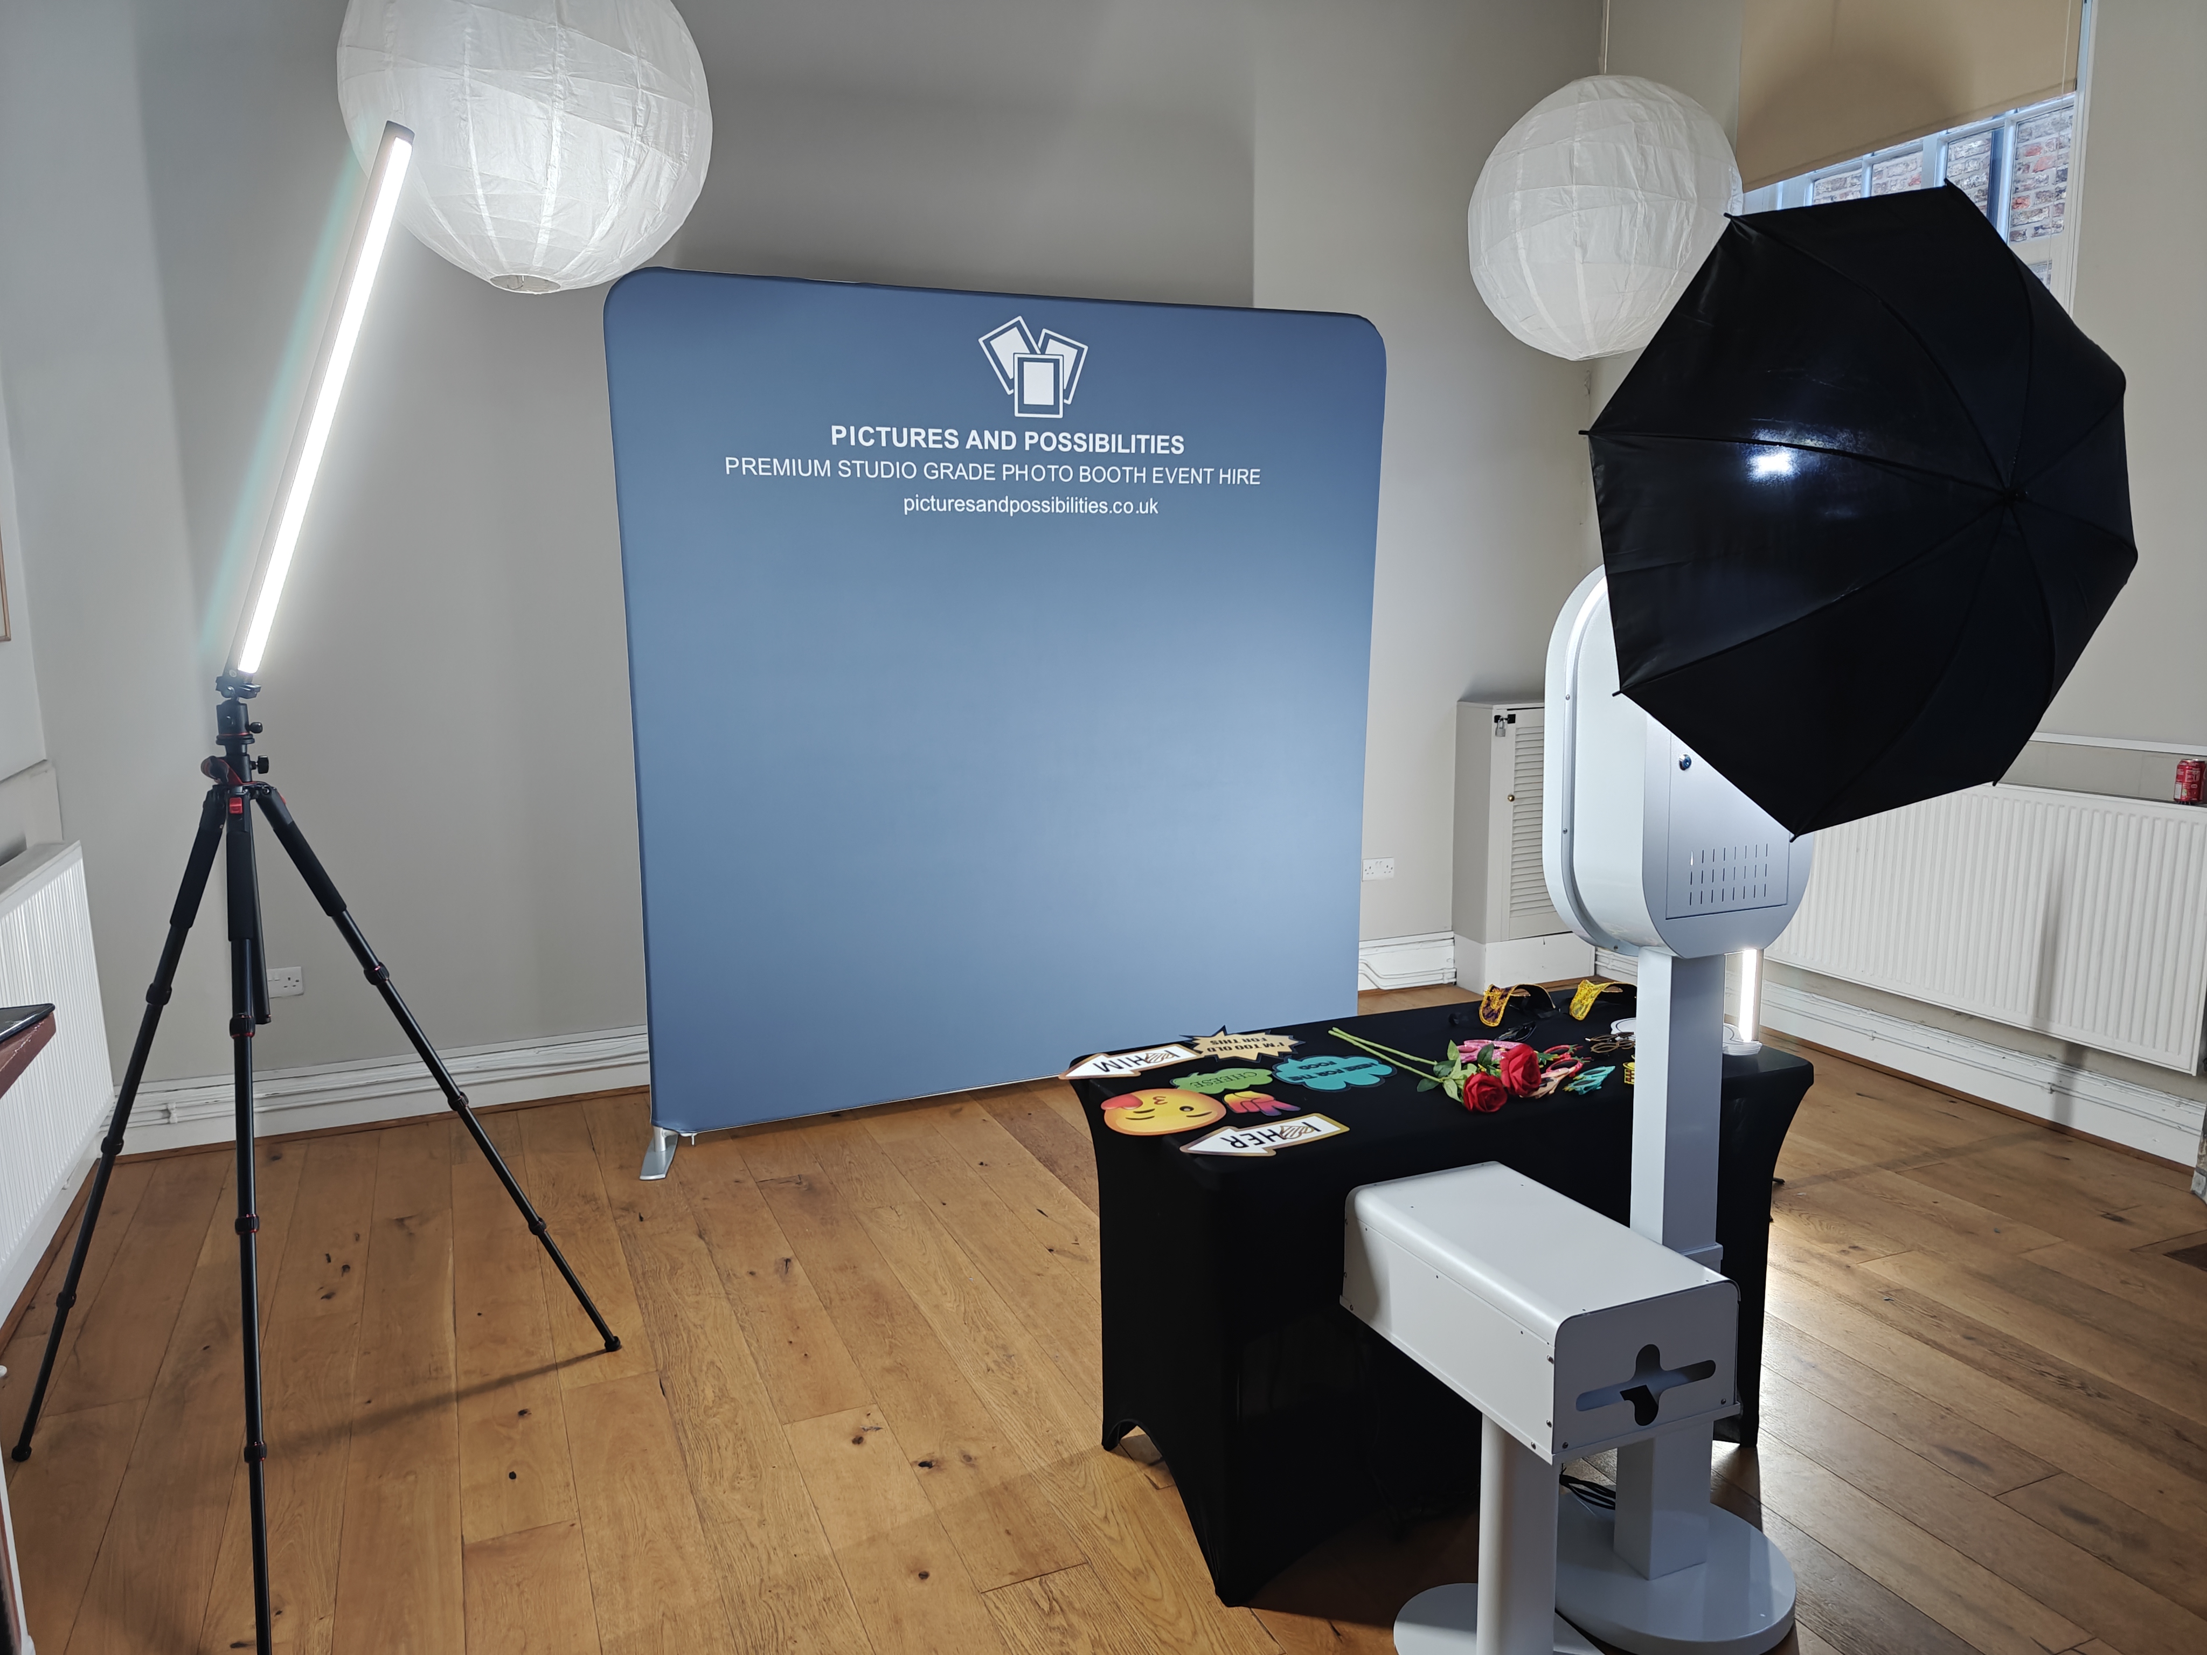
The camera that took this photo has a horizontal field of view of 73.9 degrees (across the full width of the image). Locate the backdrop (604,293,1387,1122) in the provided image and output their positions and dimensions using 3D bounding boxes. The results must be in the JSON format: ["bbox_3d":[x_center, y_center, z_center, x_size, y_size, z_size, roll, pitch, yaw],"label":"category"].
[{"bbox_3d":[-0.211,-0.396,4.636,2.447,2.471,0.060,-4,9,-22],"label":"backdrop"}]

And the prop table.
[{"bbox_3d":[0.590,0.784,2.681,1.206,0.744,0.621,-4,9,-22],"label":"prop table"}]

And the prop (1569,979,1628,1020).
[{"bbox_3d":[0.991,0.334,2.924,0.170,0.061,0.070,-6,10,-29],"label":"prop"}]

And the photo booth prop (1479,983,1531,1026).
[{"bbox_3d":[0.818,0.341,2.891,0.165,0.062,0.068,-6,10,-29],"label":"photo booth prop"}]

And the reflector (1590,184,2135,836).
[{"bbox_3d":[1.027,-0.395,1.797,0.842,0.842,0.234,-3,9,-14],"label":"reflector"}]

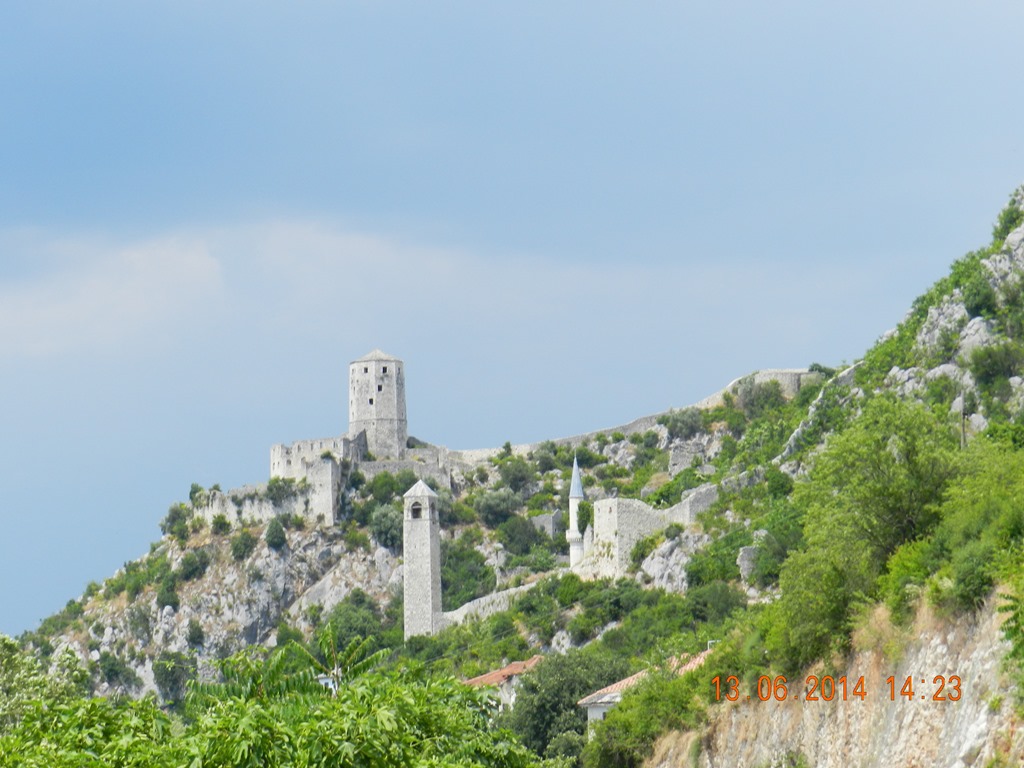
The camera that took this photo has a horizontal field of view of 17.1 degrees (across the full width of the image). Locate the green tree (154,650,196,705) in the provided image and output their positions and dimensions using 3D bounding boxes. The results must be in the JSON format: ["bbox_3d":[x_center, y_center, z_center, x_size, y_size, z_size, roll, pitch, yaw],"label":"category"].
[{"bbox_3d":[-46.490,40.690,470.000,5.800,7.600,5.500,0,-5,0],"label":"green tree"}]

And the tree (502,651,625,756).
[{"bbox_3d":[4.250,25.360,270.000,9.800,9.200,9.300,0,-5,0],"label":"tree"}]

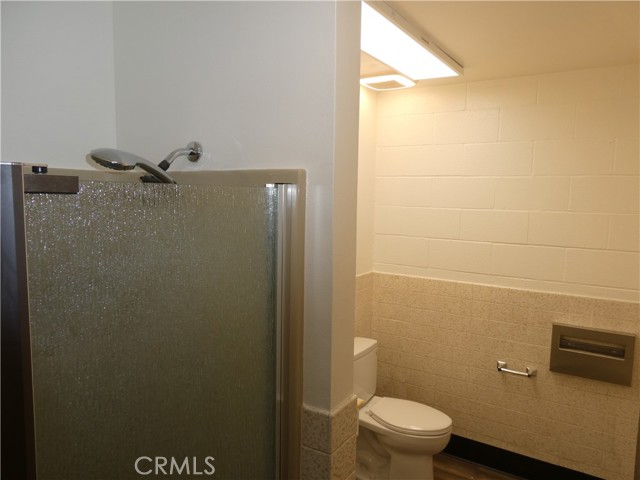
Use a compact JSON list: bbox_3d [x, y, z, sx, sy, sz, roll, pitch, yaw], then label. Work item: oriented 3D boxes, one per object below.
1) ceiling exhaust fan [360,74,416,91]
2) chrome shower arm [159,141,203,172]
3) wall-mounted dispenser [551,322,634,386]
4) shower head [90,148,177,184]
[{"bbox_3d":[0.418,-0.985,2.752,0.285,0.030,0.295,4,7,31],"label":"ceiling exhaust fan"},{"bbox_3d":[-0.400,-0.232,1.230,0.062,0.097,0.135,4,7,31],"label":"chrome shower arm"},{"bbox_3d":[1.530,0.638,2.506,0.402,0.283,0.055,5,7,33],"label":"wall-mounted dispenser"},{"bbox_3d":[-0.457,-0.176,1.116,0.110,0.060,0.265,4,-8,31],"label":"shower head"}]

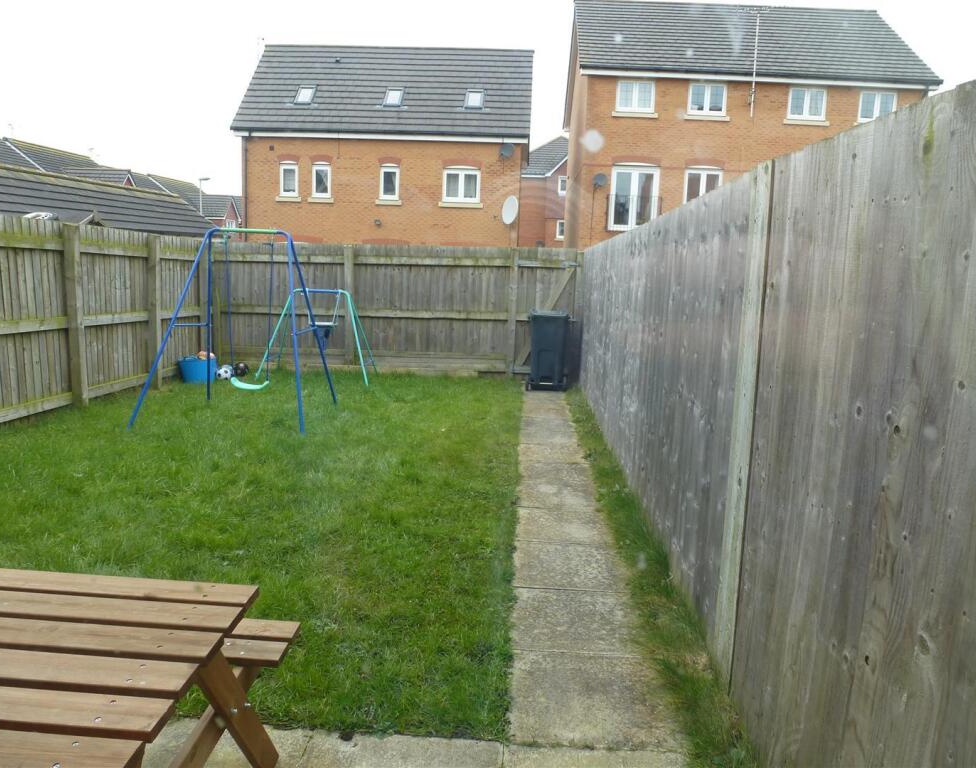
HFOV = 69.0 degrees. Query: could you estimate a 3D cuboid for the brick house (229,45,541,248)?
[{"bbox_3d":[-3.404,-7.462,26.245,9.750,9.430,6.340,2,9,3],"label":"brick house"}]

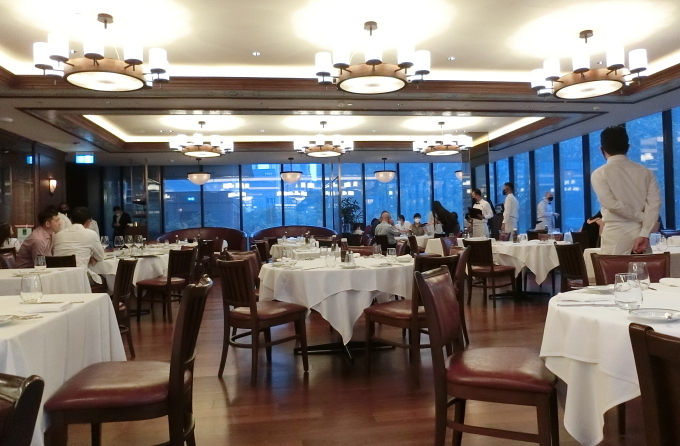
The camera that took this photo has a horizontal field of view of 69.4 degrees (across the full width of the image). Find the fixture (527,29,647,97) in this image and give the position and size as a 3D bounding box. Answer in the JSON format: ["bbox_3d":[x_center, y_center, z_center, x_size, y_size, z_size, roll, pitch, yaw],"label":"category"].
[{"bbox_3d":[2.844,-1.857,5.647,1.210,0.665,1.210,-1,-1,0],"label":"fixture"}]

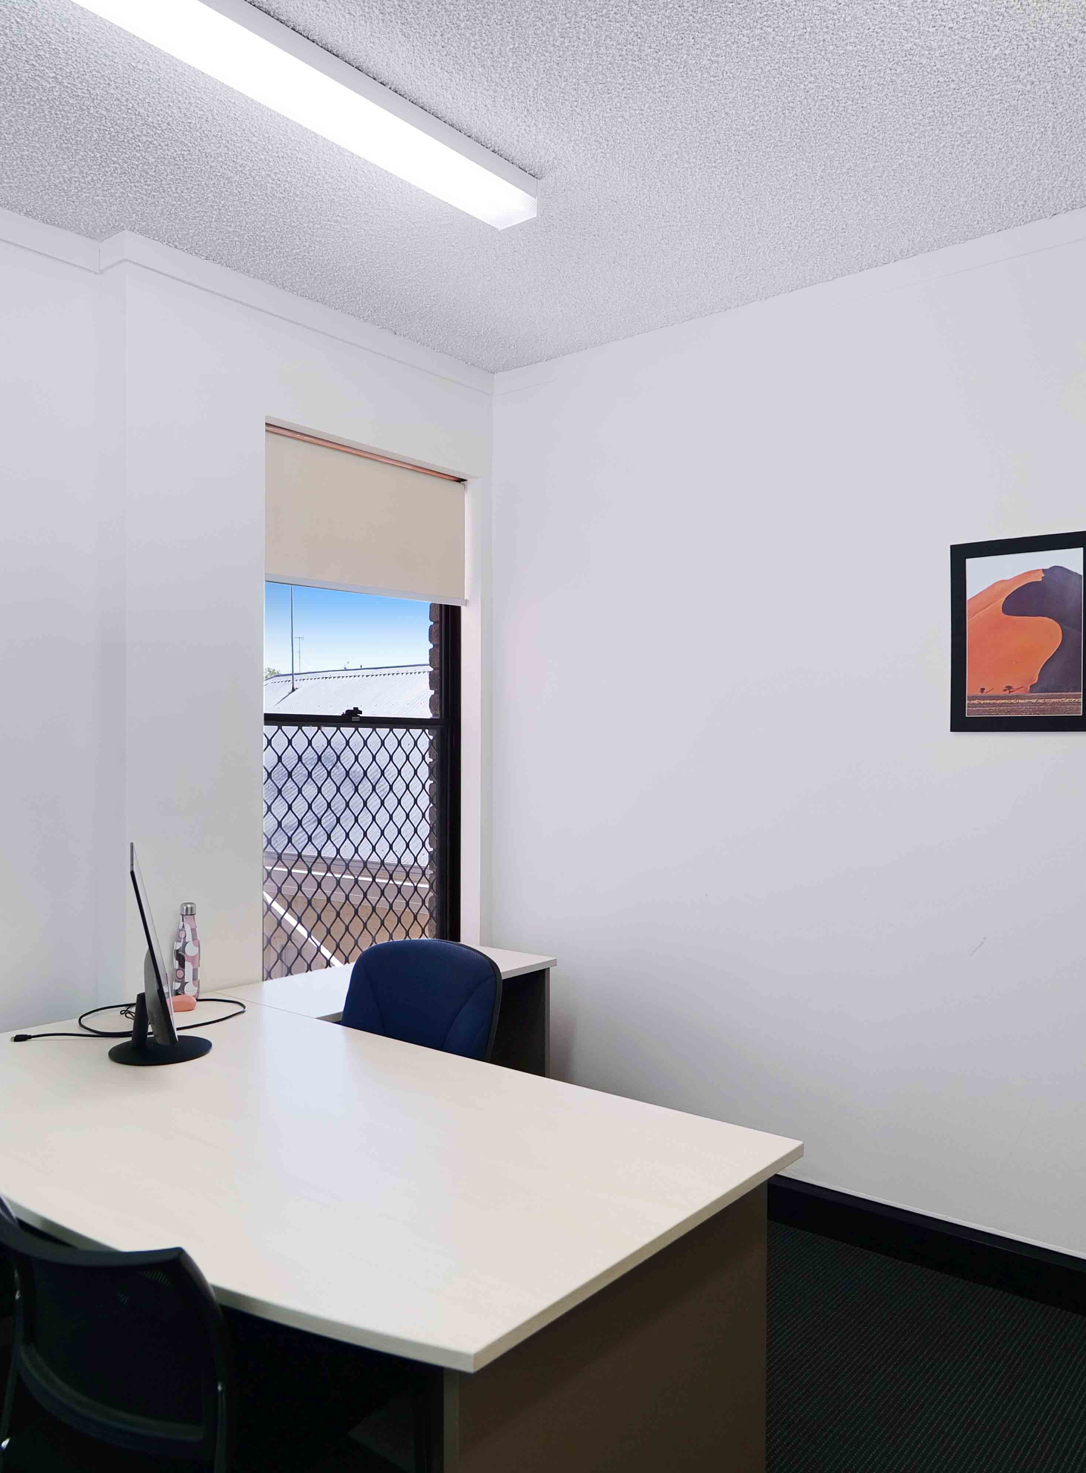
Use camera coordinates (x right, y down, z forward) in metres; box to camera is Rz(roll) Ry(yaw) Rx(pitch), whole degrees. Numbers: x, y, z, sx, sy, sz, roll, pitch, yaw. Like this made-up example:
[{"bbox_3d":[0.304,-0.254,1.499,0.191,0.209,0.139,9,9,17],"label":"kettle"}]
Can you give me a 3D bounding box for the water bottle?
[{"bbox_3d":[-0.974,0.593,2.699,0.071,0.262,0.071,0,-1,0],"label":"water bottle"}]

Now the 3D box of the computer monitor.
[{"bbox_3d":[-0.875,0.495,2.257,0.235,0.452,0.610,1,-1,-23],"label":"computer monitor"}]

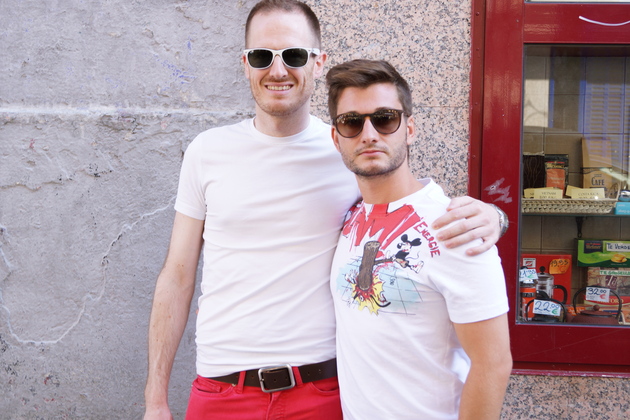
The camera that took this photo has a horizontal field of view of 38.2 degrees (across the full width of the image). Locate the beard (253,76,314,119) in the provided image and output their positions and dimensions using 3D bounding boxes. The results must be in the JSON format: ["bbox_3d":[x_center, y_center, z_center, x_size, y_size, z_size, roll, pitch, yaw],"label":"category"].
[{"bbox_3d":[-0.068,-0.234,1.895,0.130,0.090,0.090,1,4,6],"label":"beard"}]

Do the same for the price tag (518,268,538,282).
[{"bbox_3d":[0.575,0.175,2.450,0.053,0.030,0.004,-3,4,5],"label":"price tag"}]

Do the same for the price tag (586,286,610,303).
[{"bbox_3d":[0.760,0.227,2.440,0.063,0.036,0.004,5,4,5],"label":"price tag"}]

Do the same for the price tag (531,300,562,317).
[{"bbox_3d":[0.603,0.254,2.360,0.072,0.037,0.004,9,4,2],"label":"price tag"}]

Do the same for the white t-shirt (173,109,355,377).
[{"bbox_3d":[-0.085,0.066,1.960,0.440,0.555,0.260,0,4,-8],"label":"white t-shirt"}]

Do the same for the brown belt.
[{"bbox_3d":[-0.099,0.337,1.970,0.325,0.065,0.230,0,4,-6],"label":"brown belt"}]

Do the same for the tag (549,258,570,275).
[{"bbox_3d":[0.678,0.157,2.520,0.057,0.041,0.004,4,4,5],"label":"tag"}]

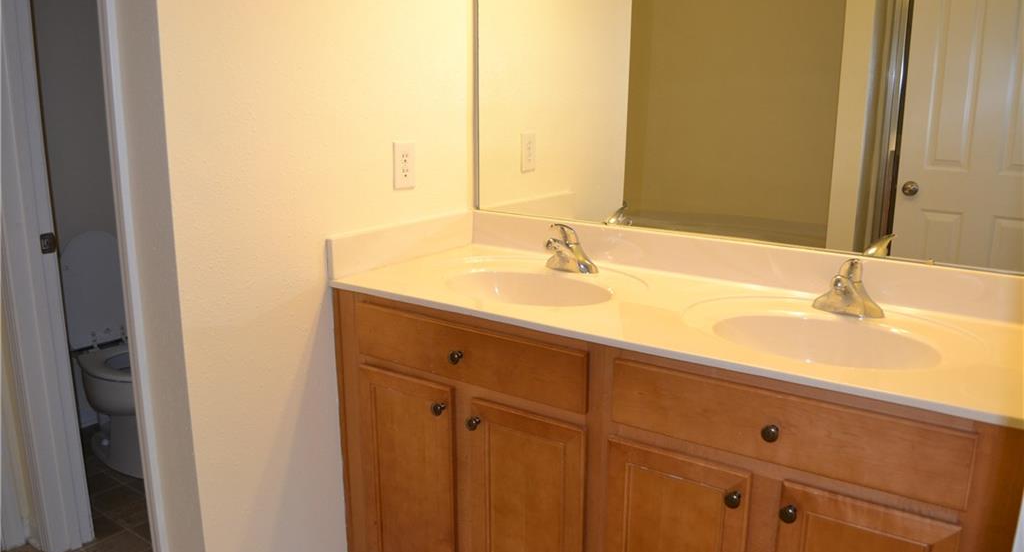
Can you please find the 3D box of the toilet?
[{"bbox_3d":[-1.405,0.268,2.821,0.720,0.830,0.430,10,16,33],"label":"toilet"}]

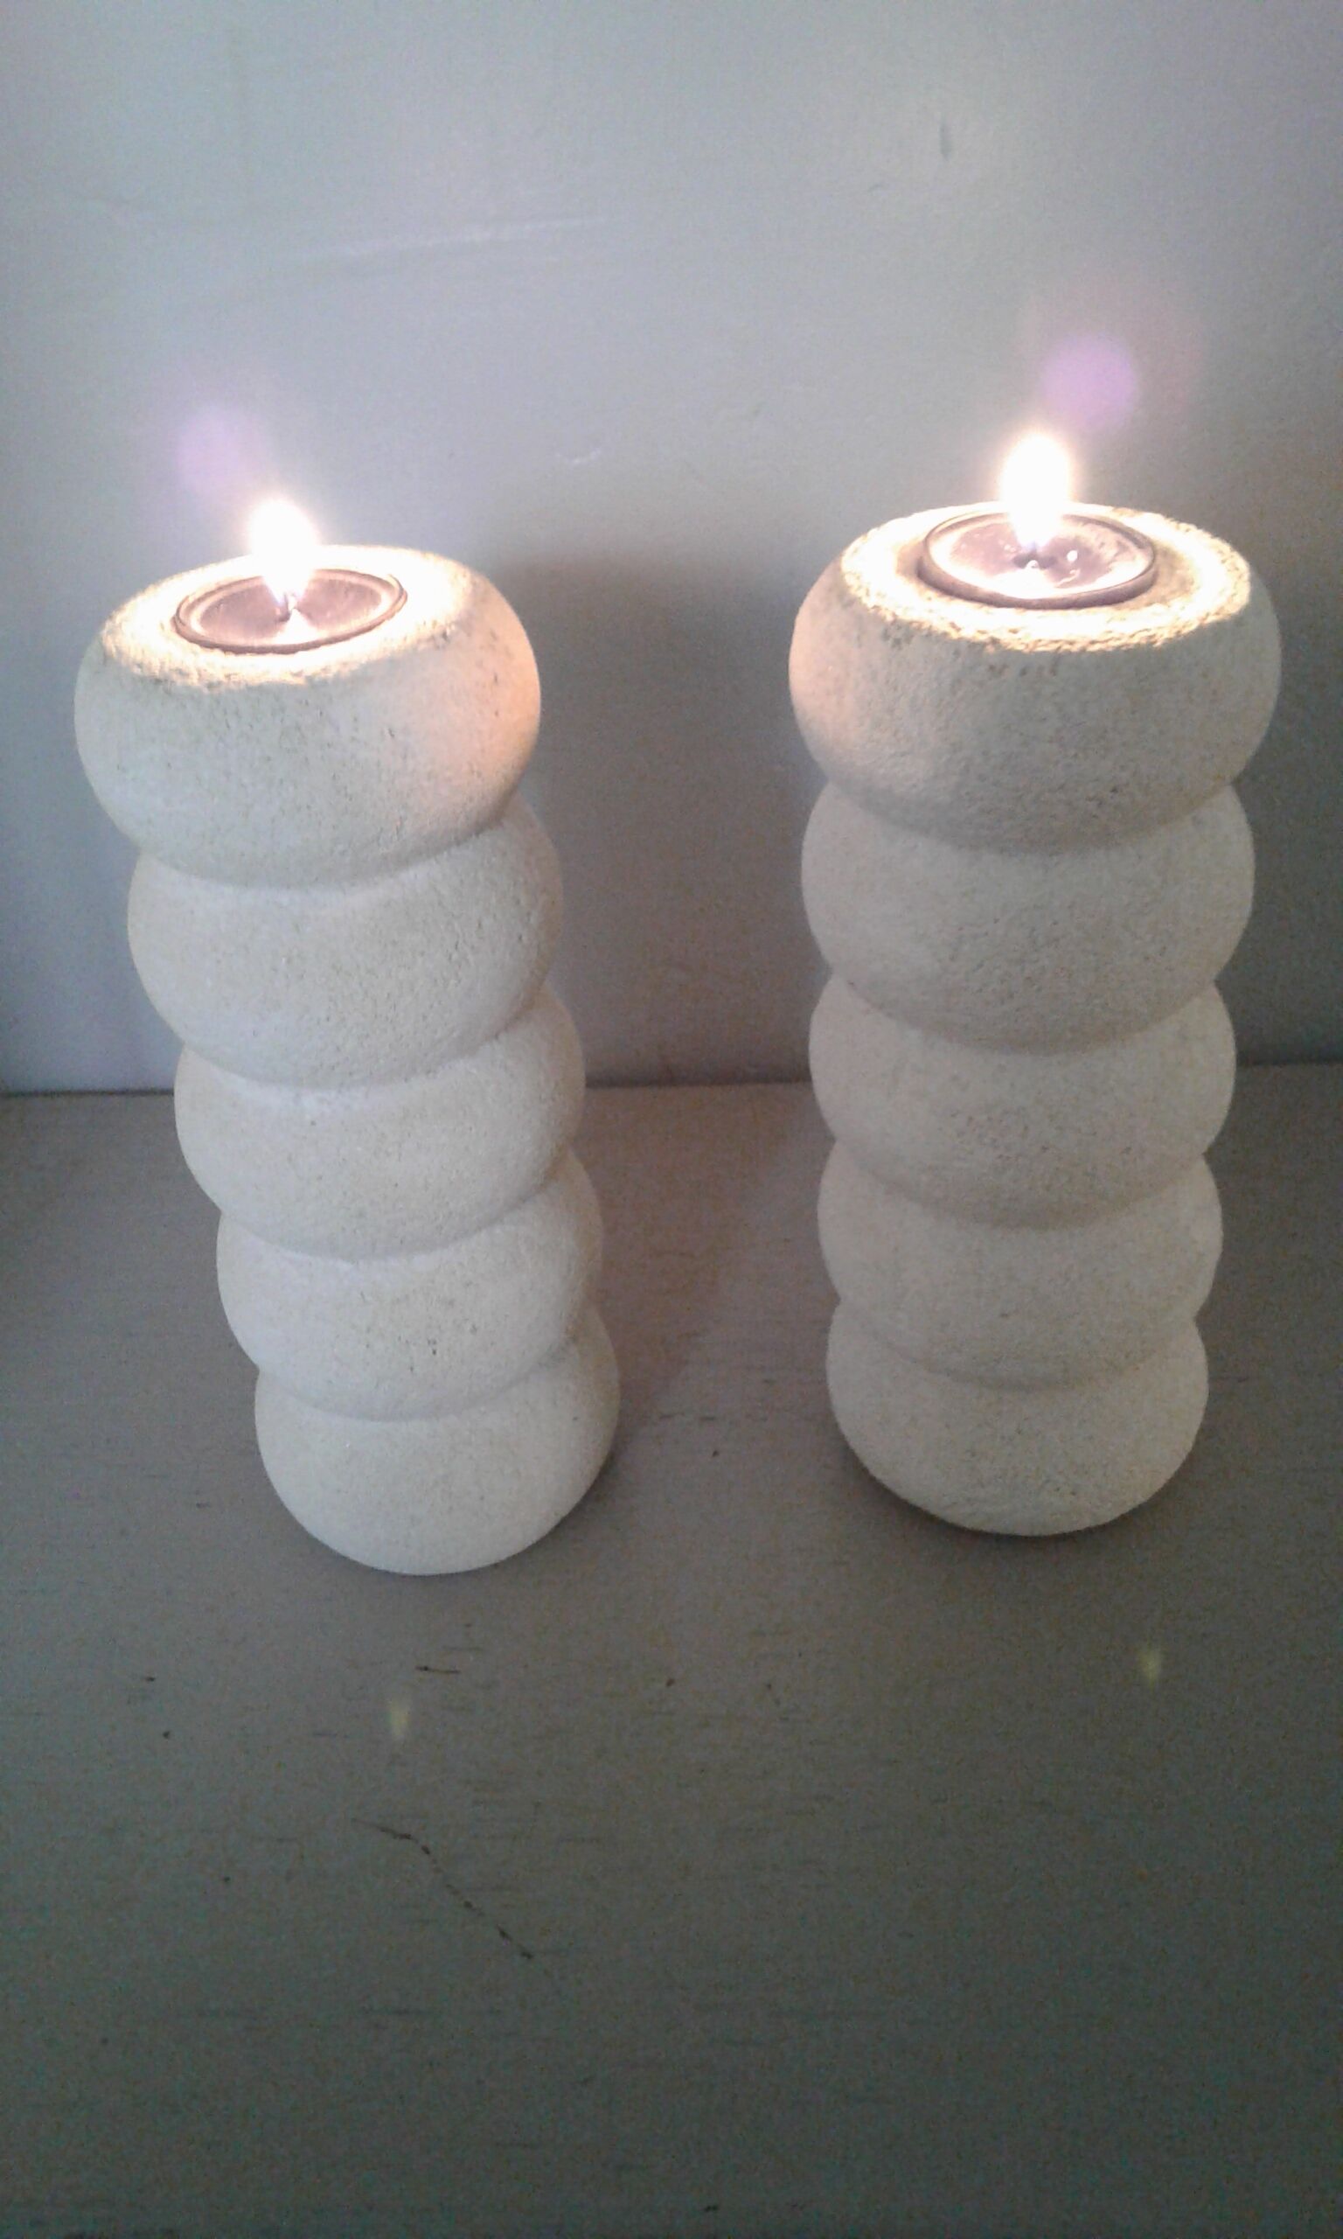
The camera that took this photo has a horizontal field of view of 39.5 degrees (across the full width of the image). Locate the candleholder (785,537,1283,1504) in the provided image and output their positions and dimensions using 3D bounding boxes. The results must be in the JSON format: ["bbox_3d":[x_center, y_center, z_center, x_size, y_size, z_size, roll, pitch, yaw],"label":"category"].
[{"bbox_3d":[0.068,-0.015,0.366,0.082,0.193,0.082,-5,32,0],"label":"candleholder"}]

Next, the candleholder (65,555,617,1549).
[{"bbox_3d":[-0.057,-0.006,0.367,0.079,0.194,0.079,-5,32,0],"label":"candleholder"}]

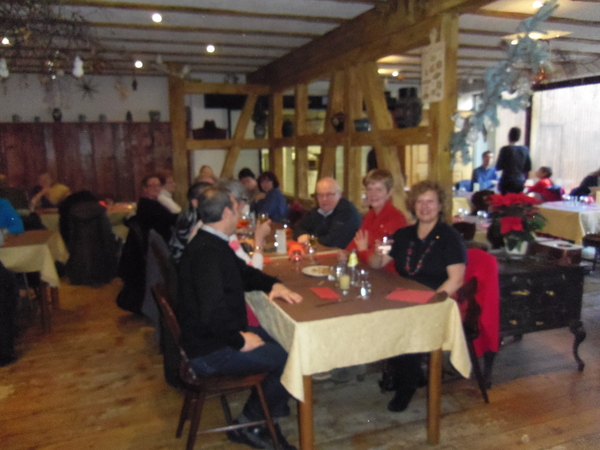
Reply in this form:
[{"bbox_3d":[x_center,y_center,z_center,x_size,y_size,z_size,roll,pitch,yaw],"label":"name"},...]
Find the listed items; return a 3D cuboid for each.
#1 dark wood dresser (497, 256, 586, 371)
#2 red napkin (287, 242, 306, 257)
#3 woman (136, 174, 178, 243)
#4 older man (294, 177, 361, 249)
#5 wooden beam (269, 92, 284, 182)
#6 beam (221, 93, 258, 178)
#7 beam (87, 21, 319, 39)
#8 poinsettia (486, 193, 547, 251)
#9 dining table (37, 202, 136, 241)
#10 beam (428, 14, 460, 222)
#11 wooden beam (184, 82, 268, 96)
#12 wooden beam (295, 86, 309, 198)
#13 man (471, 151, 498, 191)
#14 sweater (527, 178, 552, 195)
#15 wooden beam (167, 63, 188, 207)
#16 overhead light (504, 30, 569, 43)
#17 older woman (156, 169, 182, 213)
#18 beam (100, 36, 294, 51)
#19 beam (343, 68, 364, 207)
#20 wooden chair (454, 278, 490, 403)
[{"bbox_3d":[1.400,0.590,3.261,0.800,0.720,0.560,-4,10,-16],"label":"dark wood dresser"},{"bbox_3d":[-0.025,0.158,3.456,0.130,0.100,0.110,-4,9,-20],"label":"red napkin"},{"bbox_3d":[-1.368,0.102,5.097,0.680,1.240,0.500,0,9,3],"label":"woman"},{"bbox_3d":[0.162,0.280,3.759,0.700,1.270,0.550,-8,12,-39],"label":"older man"},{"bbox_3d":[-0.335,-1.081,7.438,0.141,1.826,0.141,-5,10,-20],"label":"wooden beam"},{"bbox_3d":[-1.060,-1.337,7.920,0.160,1.632,0.140,21,0,-22],"label":"beam"},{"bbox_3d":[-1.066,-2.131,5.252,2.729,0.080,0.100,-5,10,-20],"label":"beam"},{"bbox_3d":[1.448,0.021,3.323,0.400,0.430,0.380,3,10,23],"label":"poinsettia"},{"bbox_3d":[-2.665,0.184,6.276,1.250,0.770,0.850,-4,9,-20],"label":"dining table"},{"bbox_3d":[1.081,-0.335,3.739,0.141,2.401,0.141,-5,10,-20],"label":"beam"},{"bbox_3d":[-1.163,-2.150,7.758,1.400,0.155,0.150,-4,9,-20],"label":"wooden beam"},{"bbox_3d":[0.049,-1.083,6.389,0.141,1.496,0.141,-5,10,-20],"label":"wooden beam"},{"bbox_3d":[2.861,-0.447,7.572,0.520,1.360,0.650,-3,9,-16],"label":"man"},{"bbox_3d":[3.479,-0.449,7.015,0.380,0.480,0.450,-3,9,-11],"label":"sweater"},{"bbox_3d":[-1.725,-0.941,6.976,0.171,2.655,0.171,-5,10,-20],"label":"wooden beam"},{"bbox_3d":[2.682,-2.159,5.532,0.550,0.080,0.470,-4,9,-20],"label":"overhead light"},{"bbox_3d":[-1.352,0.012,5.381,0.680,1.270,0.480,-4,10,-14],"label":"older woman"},{"bbox_3d":[-1.259,-2.236,5.916,2.541,0.080,0.100,-5,10,-20],"label":"beam"},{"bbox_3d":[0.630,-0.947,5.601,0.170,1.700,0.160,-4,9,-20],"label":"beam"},{"bbox_3d":[0.791,0.586,2.867,0.490,0.890,0.440,-5,10,-20],"label":"wooden chair"}]

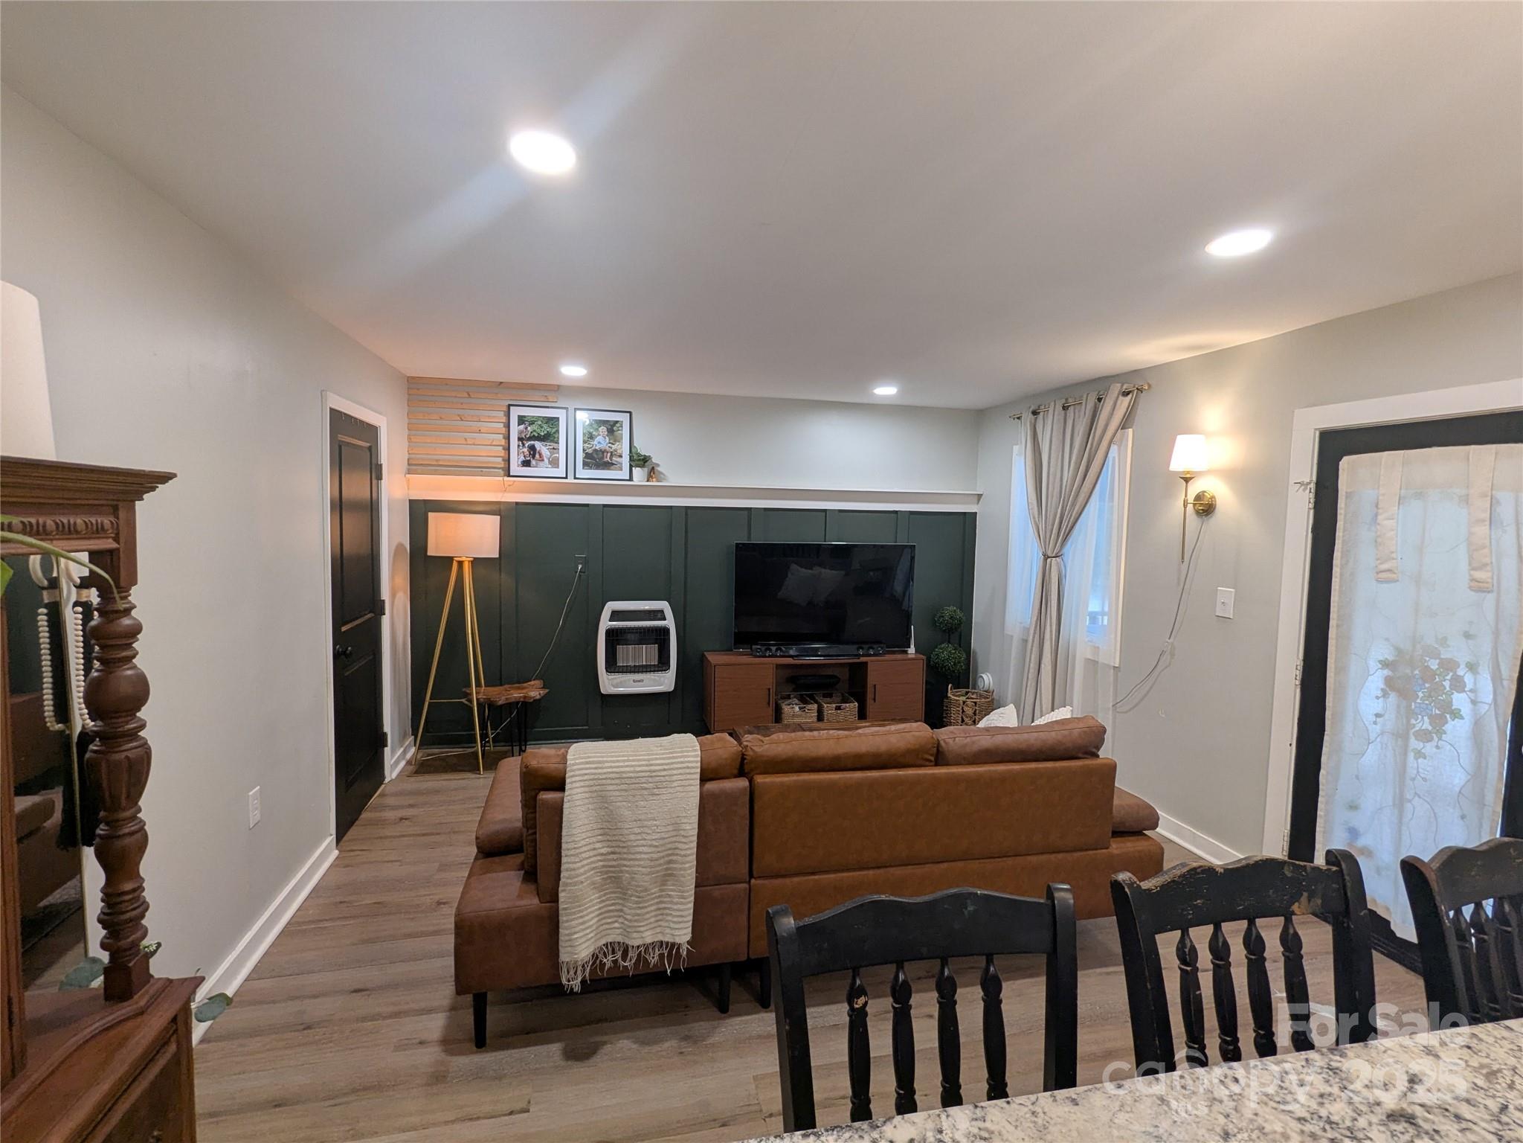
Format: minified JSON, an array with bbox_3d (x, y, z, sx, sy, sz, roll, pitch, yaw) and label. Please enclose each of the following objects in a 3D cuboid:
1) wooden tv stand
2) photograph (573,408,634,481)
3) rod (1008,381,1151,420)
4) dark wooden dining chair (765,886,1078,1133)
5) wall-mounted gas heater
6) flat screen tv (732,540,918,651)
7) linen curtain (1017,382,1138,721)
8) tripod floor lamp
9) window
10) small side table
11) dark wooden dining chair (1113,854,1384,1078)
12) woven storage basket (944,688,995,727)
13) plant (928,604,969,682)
[{"bbox_3d":[0.373,0.902,5.046,1.520,0.620,0.410,0,5,-13],"label":"wooden tv stand"},{"bbox_3d":[-1.070,-0.853,4.768,0.381,0.480,0.030,0,0,-13],"label":"photograph"},{"bbox_3d":[1.968,-1.056,4.458,0.100,0.055,1.360,0,5,-13],"label":"rod"},{"bbox_3d":[0.285,1.023,0.862,0.480,1.040,0.520,0,4,-10],"label":"dark wooden dining chair"},{"bbox_3d":[-0.862,0.515,4.868,0.535,0.635,0.200,0,5,-13],"label":"wall-mounted gas heater"},{"bbox_3d":[0.466,0.184,5.042,1.350,0.775,0.075,0,5,-11],"label":"flat screen tv"},{"bbox_3d":[1.907,0.058,4.513,0.170,2.310,1.140,0,5,-13],"label":"linen curtain"},{"bbox_3d":[-1.912,0.429,4.399,0.520,1.575,0.480,0,5,-13],"label":"tripod floor lamp"},{"bbox_3d":[1.918,-0.169,4.465,0.080,1.330,1.120,0,5,-13],"label":"window"},{"bbox_3d":[-1.650,0.980,4.571,0.530,0.460,0.350,0,5,-13],"label":"small side table"},{"bbox_3d":[0.865,1.025,0.988,0.480,1.040,0.520,0,4,-12],"label":"dark wooden dining chair"},{"bbox_3d":[1.405,1.045,4.847,0.350,0.430,0.350,0,5,-13],"label":"woven storage basket"},{"bbox_3d":[1.368,0.735,5.225,0.280,0.990,0.280,0,5,-13],"label":"plant"}]

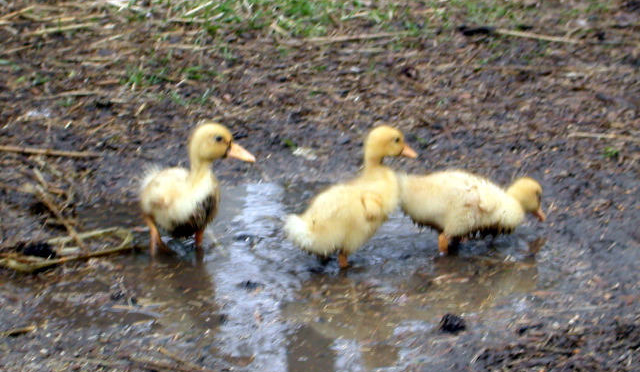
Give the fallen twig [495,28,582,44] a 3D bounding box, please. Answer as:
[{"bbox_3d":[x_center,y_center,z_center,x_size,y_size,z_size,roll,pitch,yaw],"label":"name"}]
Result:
[{"bbox_3d":[0.409,-0.280,3.809,0.170,0.010,0.014,9,24,22],"label":"fallen twig"}]

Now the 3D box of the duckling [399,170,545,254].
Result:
[{"bbox_3d":[0.211,0.031,2.897,0.205,0.122,0.090,-5,23,-12],"label":"duckling"}]

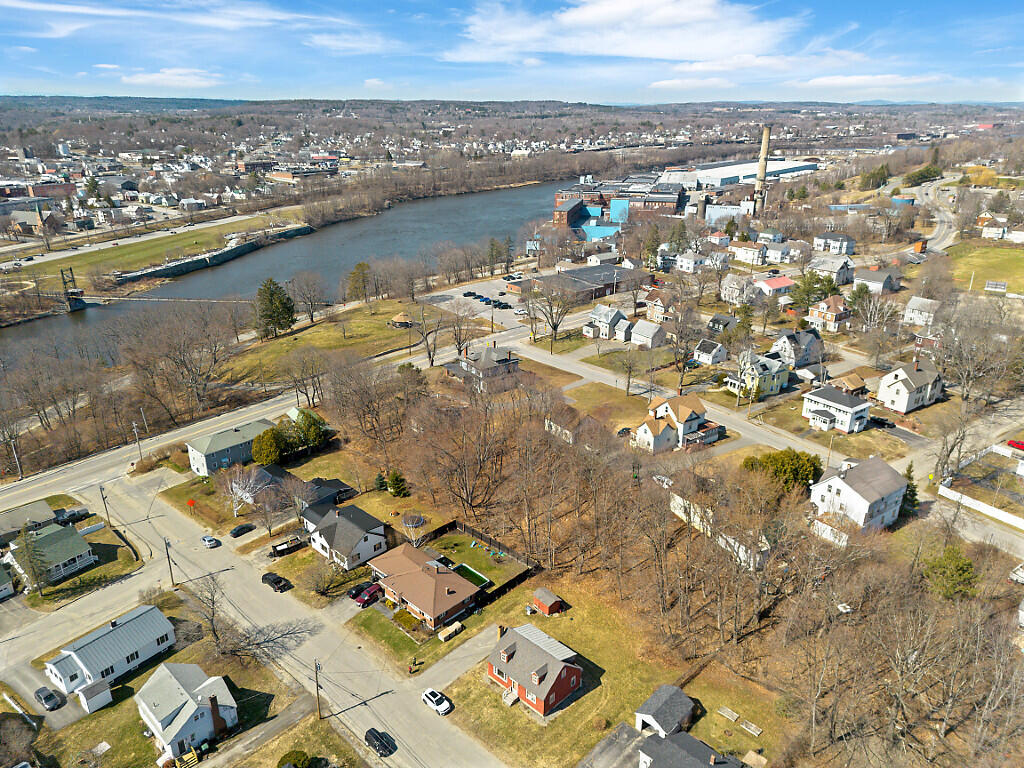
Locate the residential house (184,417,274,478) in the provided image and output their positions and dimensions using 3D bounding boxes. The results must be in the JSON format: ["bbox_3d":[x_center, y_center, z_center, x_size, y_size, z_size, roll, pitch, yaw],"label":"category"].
[{"bbox_3d":[-64.407,14.082,167.144,18.800,8.100,8.800,-20,29,-41],"label":"residential house"}]

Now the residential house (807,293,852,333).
[{"bbox_3d":[107.340,-24.430,238.260,9.600,10.800,10.500,-13,25,-29],"label":"residential house"}]

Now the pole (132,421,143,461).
[{"bbox_3d":[-90.440,14.190,171.780,0.500,10.500,1.200,16,27,36],"label":"pole"}]

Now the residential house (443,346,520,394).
[{"bbox_3d":[-9.273,-5.847,212.837,15.500,10.400,16.500,-16,27,-36],"label":"residential house"}]

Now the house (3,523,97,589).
[{"bbox_3d":[-85.335,31.063,130.513,12.700,5.700,11.400,16,26,34],"label":"house"}]

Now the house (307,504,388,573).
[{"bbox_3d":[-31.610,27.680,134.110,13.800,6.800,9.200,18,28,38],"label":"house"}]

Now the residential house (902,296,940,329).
[{"bbox_3d":[151.260,-27.370,260.940,9.800,9.000,9.200,18,27,38],"label":"residential house"}]

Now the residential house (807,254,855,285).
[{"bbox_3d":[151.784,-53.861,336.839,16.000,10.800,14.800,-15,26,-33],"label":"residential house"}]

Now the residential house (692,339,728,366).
[{"bbox_3d":[59.390,-9.570,212.330,7.400,5.200,6.700,-18,28,-38],"label":"residential house"}]

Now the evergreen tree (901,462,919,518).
[{"bbox_3d":[81.346,21.032,145.234,4.600,11.200,4.600,-20,29,-41],"label":"evergreen tree"}]

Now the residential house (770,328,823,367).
[{"bbox_3d":[84.820,-11.510,210.530,12.000,9.300,9.600,-13,25,-29],"label":"residential house"}]

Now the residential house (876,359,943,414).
[{"bbox_3d":[99.120,0.060,176.550,15.000,10.200,8.300,-13,26,-30],"label":"residential house"}]

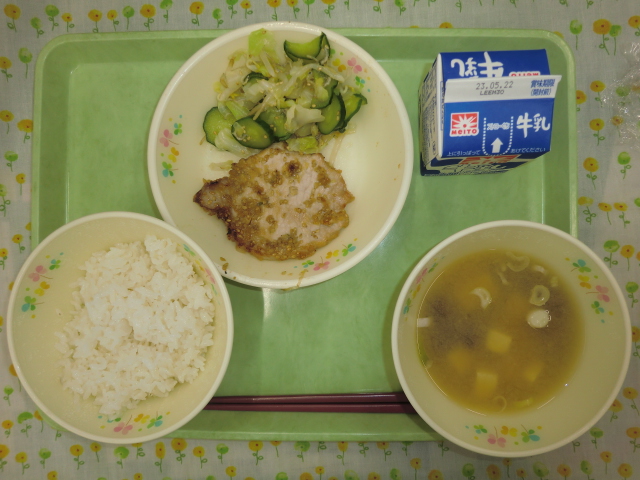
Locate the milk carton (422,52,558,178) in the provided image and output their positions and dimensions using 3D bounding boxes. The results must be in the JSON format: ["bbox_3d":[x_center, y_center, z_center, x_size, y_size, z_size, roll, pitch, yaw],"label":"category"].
[{"bbox_3d":[0.094,-0.073,0.282,0.058,0.084,0.058,-2,89,2],"label":"milk carton"}]

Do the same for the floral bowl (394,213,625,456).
[{"bbox_3d":[0.107,0.055,0.295,0.131,0.055,0.131,0,89,2],"label":"floral bowl"}]

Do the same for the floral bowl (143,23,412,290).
[{"bbox_3d":[-0.024,-0.051,0.311,0.162,0.036,0.162,0,89,2],"label":"floral bowl"}]

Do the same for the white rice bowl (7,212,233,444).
[{"bbox_3d":[-0.114,0.051,0.302,0.131,0.055,0.131,0,89,2],"label":"white rice bowl"}]

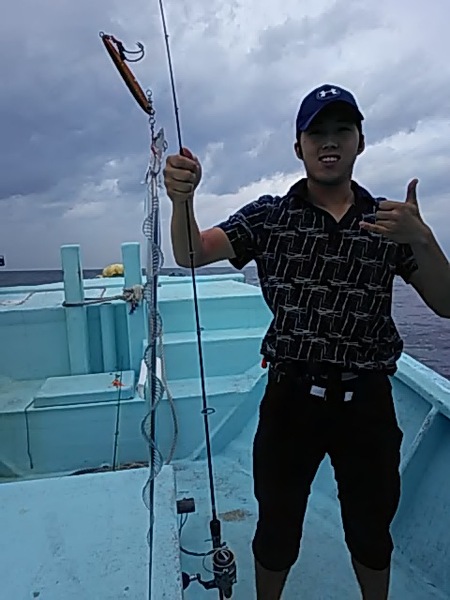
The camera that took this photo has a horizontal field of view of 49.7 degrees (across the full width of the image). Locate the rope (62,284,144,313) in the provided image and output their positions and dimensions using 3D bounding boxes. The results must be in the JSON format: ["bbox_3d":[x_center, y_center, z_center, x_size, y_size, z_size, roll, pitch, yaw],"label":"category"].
[{"bbox_3d":[-0.914,-0.011,3.650,0.610,0.200,0.200,-3,4,-2],"label":"rope"}]

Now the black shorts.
[{"bbox_3d":[0.291,0.479,1.380,0.410,0.580,0.270,-1,4,8],"label":"black shorts"}]

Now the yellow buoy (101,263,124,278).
[{"bbox_3d":[-1.241,-0.317,5.500,0.310,0.220,0.270,-2,4,-3],"label":"yellow buoy"}]

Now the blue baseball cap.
[{"bbox_3d":[0.289,-0.528,1.330,0.180,0.145,0.260,-5,4,10],"label":"blue baseball cap"}]

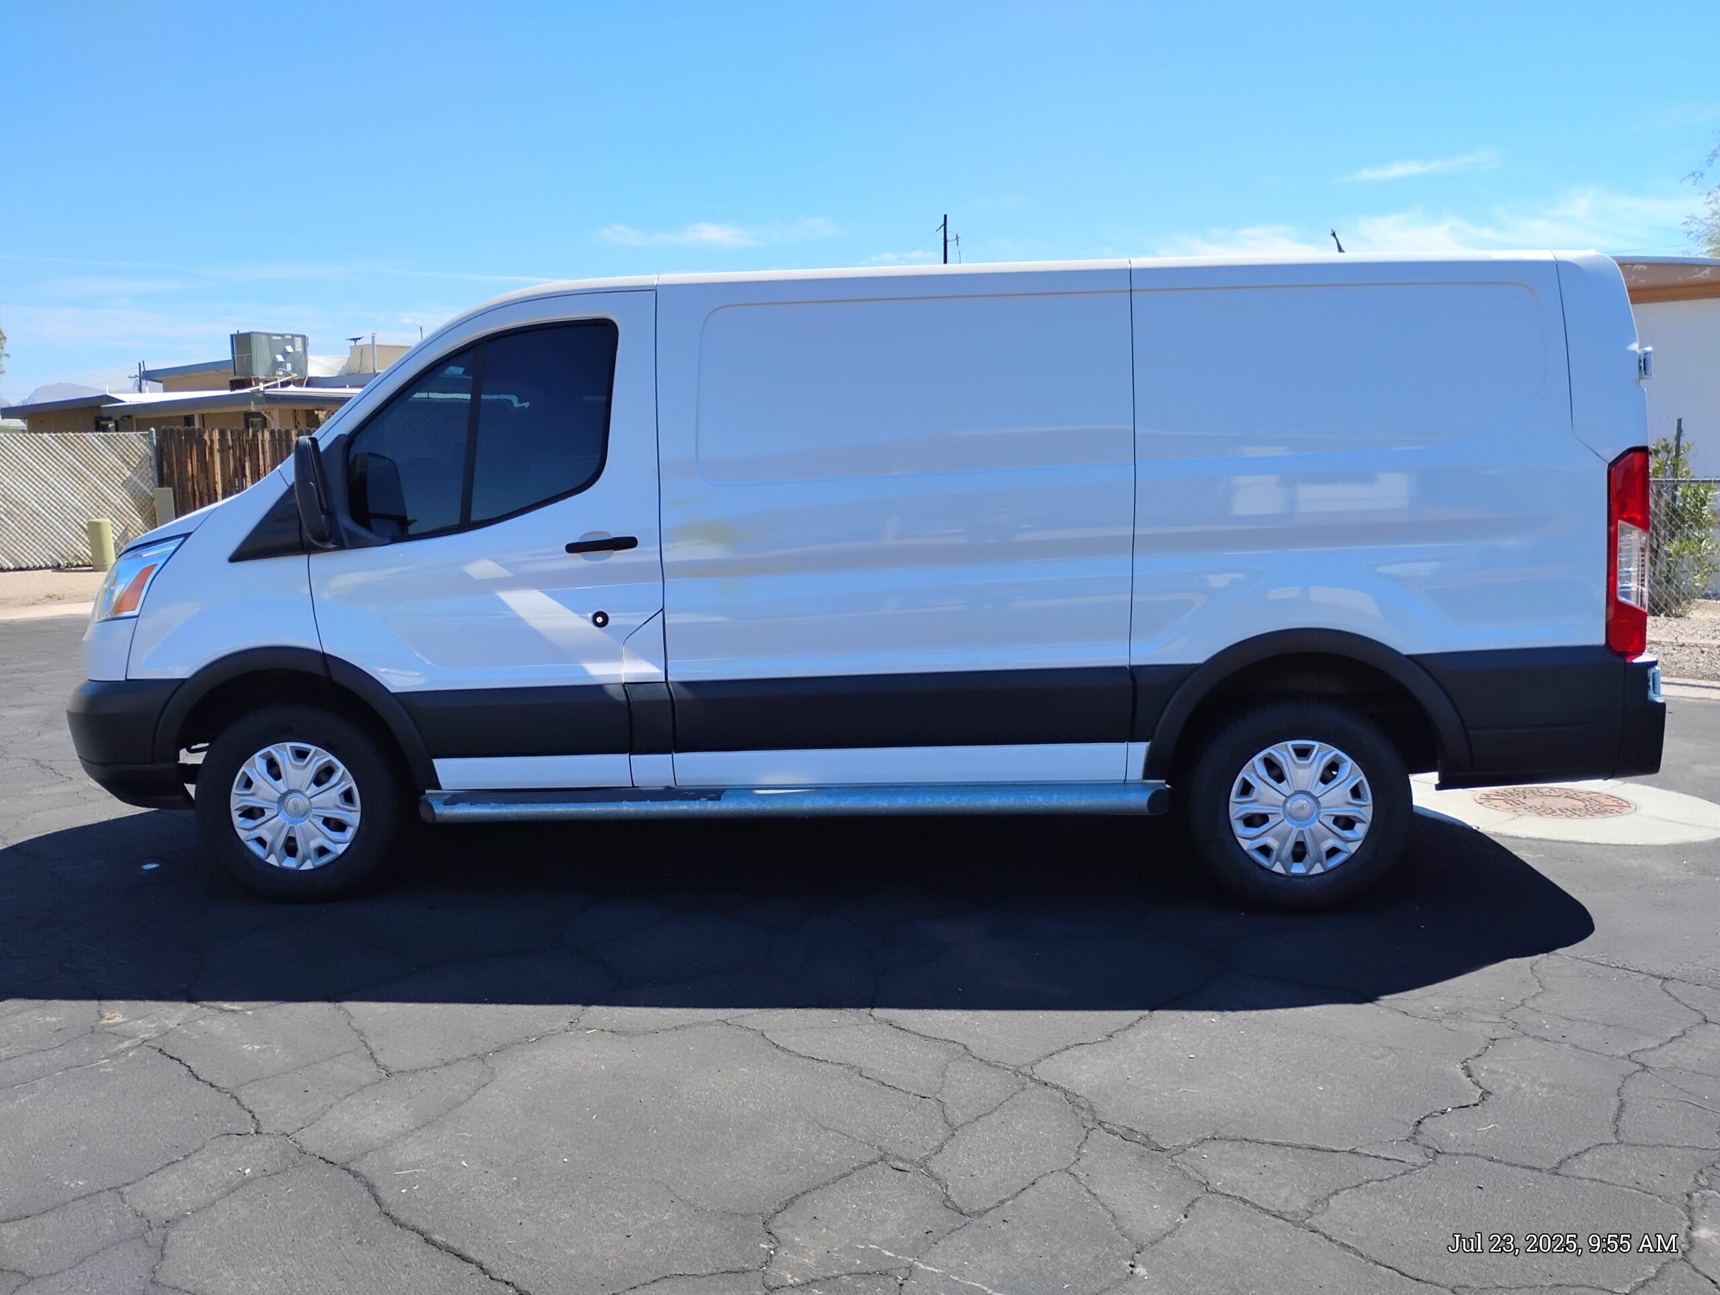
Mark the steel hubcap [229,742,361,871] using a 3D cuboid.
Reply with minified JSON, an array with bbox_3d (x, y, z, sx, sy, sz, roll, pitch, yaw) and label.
[{"bbox_3d":[-1.889,0.535,4.668,0.447,0.447,0.065,0,9,4],"label":"steel hubcap"}]

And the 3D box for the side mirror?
[{"bbox_3d":[-1.712,-0.486,4.350,0.130,0.350,0.220,-1,9,4],"label":"side mirror"}]

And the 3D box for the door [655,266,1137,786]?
[{"bbox_3d":[0.111,-0.355,4.418,1.490,1.610,0.200,-1,9,4],"label":"door"}]

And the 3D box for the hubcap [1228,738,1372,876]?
[{"bbox_3d":[1.405,0.514,4.438,0.447,0.447,0.065,0,9,4],"label":"hubcap"}]

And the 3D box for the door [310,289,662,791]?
[{"bbox_3d":[-1.193,-0.325,4.522,1.135,1.600,0.220,-1,9,4],"label":"door"}]

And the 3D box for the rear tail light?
[{"bbox_3d":[2.352,-0.292,4.284,0.140,0.620,0.130,-1,9,4],"label":"rear tail light"}]

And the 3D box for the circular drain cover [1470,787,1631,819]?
[{"bbox_3d":[2.862,0.639,5.741,0.650,0.030,0.650,0,9,4],"label":"circular drain cover"}]

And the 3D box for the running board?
[{"bbox_3d":[-0.230,0.505,4.493,2.420,0.105,0.140,-1,9,4],"label":"running board"}]

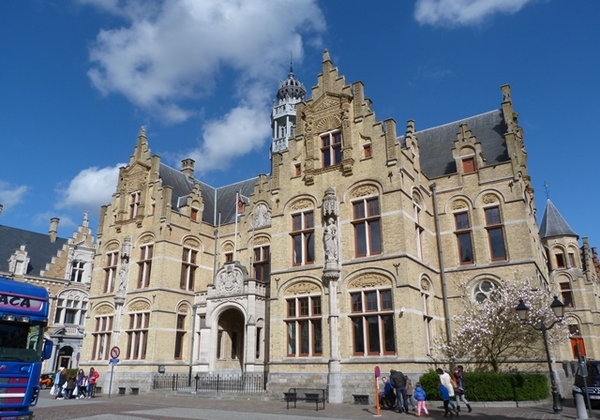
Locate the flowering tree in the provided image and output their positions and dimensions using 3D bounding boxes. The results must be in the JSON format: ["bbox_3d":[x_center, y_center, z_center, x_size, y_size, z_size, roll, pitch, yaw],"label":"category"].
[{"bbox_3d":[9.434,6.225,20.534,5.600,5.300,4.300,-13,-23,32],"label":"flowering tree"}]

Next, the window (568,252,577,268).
[{"bbox_3d":[28.058,5.115,44.679,0.765,1.581,0.255,4,-20,-11],"label":"window"}]

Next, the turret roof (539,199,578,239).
[{"bbox_3d":[25.225,0.658,42.993,3.345,3.916,3.345,-13,-23,32],"label":"turret roof"}]

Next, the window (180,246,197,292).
[{"bbox_3d":[-8.124,4.429,31.735,0.255,3.009,1.377,-13,-23,31],"label":"window"}]

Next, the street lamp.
[{"bbox_3d":[10.262,5.906,18.002,1.900,4.500,0.480,-18,-27,41],"label":"street lamp"}]

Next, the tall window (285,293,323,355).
[{"bbox_3d":[0.190,6.125,22.834,2.250,3.070,0.280,-13,-23,32],"label":"tall window"}]

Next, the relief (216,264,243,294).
[{"bbox_3d":[-4.569,4.534,28.340,2.250,1.950,0.250,-13,-23,32],"label":"relief"}]

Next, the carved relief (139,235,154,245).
[{"bbox_3d":[-11.357,2.219,32.109,1.550,0.700,0.150,-13,-23,32],"label":"carved relief"}]

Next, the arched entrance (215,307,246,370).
[{"bbox_3d":[-4.284,8.035,26.964,2.244,3.978,0.510,-13,-23,31],"label":"arched entrance"}]

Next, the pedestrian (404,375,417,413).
[{"bbox_3d":[4.442,7.455,17.711,0.520,1.340,0.430,-13,-23,32],"label":"pedestrian"}]

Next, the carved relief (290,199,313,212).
[{"bbox_3d":[0.140,-0.244,24.669,1.479,0.694,0.204,-13,-23,31],"label":"carved relief"}]

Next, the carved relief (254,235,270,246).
[{"bbox_3d":[-2.947,2.380,33.791,1.600,0.740,0.150,-13,-23,32],"label":"carved relief"}]

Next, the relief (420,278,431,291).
[{"bbox_3d":[6.542,3.849,22.454,0.200,0.820,1.350,-13,-23,32],"label":"relief"}]

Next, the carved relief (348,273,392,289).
[{"bbox_3d":[3.462,3.549,21.453,2.200,0.780,0.150,-13,-23,32],"label":"carved relief"}]

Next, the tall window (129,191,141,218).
[{"bbox_3d":[-12.774,-0.331,33.726,1.275,2.244,0.255,-13,-23,31],"label":"tall window"}]

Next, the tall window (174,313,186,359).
[{"bbox_3d":[-8.491,9.020,30.826,0.250,3.100,0.750,-13,-23,32],"label":"tall window"}]

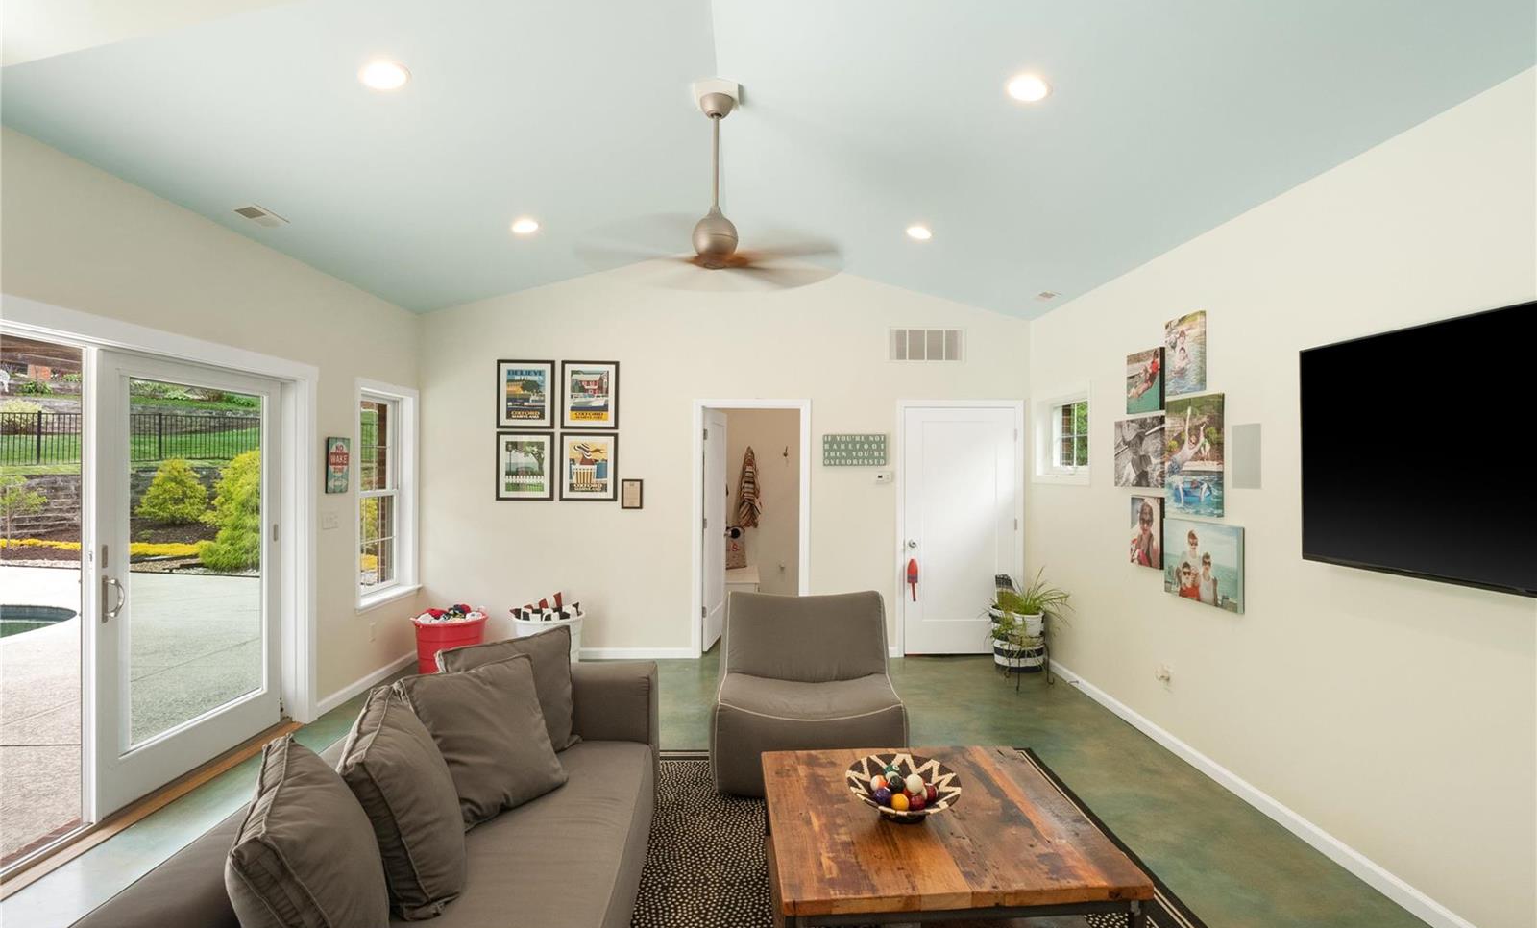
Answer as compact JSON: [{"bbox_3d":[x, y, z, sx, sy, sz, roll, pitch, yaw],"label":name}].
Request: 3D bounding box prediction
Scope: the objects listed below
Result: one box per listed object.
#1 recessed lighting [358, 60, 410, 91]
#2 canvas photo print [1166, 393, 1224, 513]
[{"bbox_3d":[-1.474,-1.489,2.620,0.180,0.040,0.180,-13,1,-2],"label":"recessed lighting"},{"bbox_3d":[2.216,-0.042,3.542,0.040,0.610,0.460,0,0,-2],"label":"canvas photo print"}]

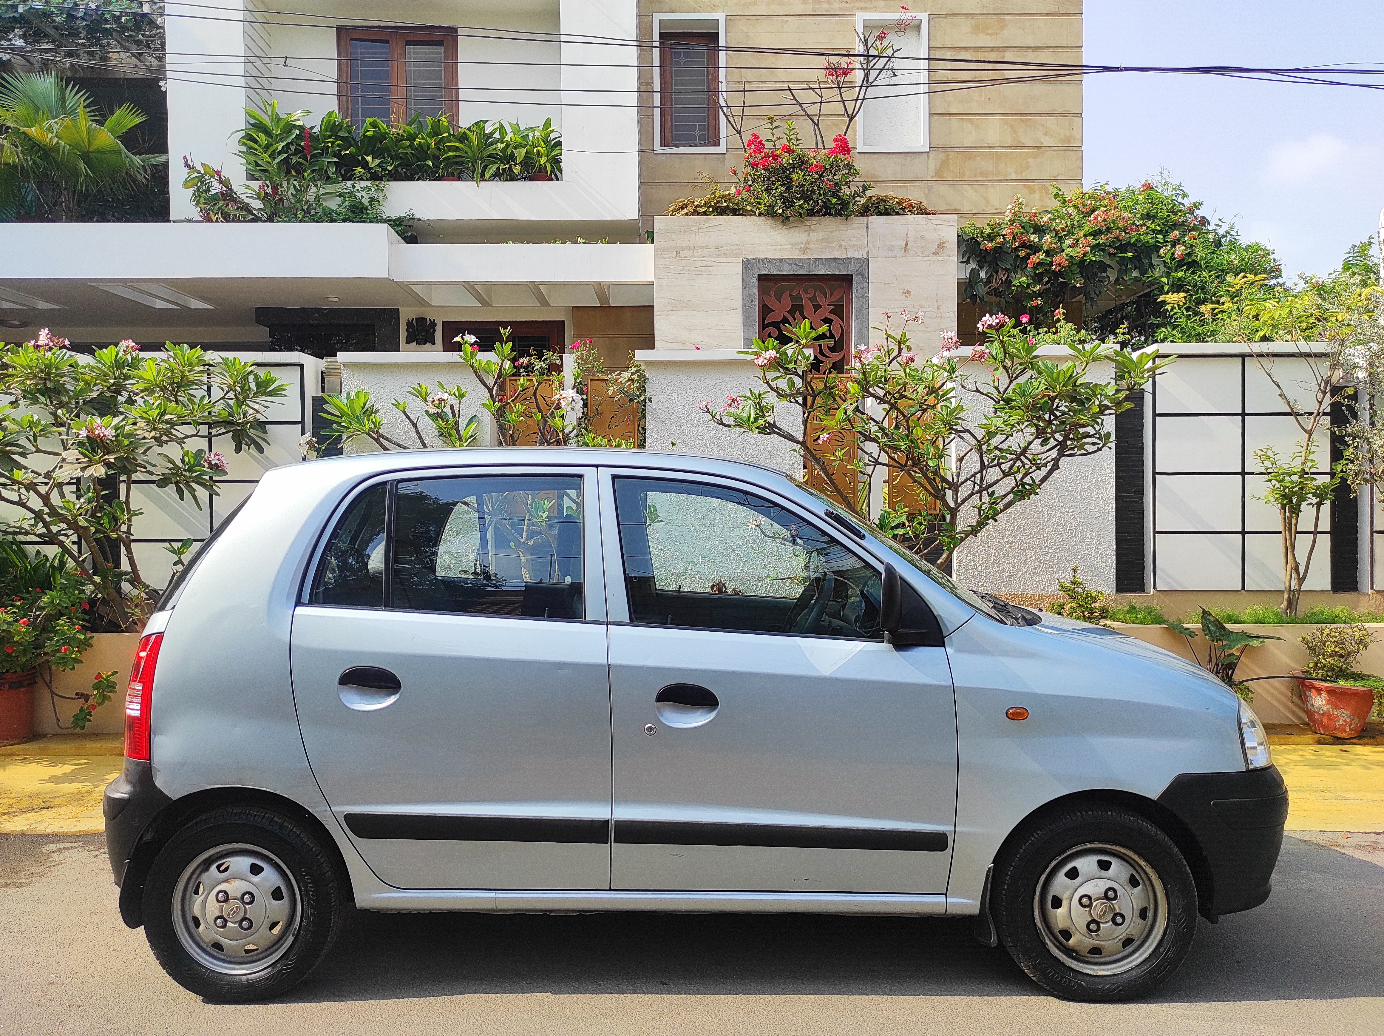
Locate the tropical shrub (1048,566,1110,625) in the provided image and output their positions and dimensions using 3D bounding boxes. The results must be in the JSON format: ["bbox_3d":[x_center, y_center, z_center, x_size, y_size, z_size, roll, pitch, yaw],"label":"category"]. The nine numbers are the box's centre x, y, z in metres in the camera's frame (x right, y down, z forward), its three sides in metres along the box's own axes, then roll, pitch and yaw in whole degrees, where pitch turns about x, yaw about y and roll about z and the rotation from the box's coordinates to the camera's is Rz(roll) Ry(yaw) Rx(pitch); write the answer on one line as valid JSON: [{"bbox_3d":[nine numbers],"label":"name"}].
[{"bbox_3d":[2.200,0.450,5.680,0.360,0.370,0.330,0,1,0],"label":"tropical shrub"}]

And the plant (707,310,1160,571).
[{"bbox_3d":[1.390,-0.280,5.850,2.500,1.750,1.700,0,1,-1],"label":"plant"}]

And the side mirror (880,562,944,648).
[{"bbox_3d":[0.592,0.238,2.665,0.180,0.235,0.200,0,1,1],"label":"side mirror"}]

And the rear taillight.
[{"bbox_3d":[-1.555,0.495,2.840,0.180,0.360,0.180,0,1,1],"label":"rear taillight"}]

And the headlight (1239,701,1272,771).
[{"bbox_3d":[1.620,0.615,2.910,0.240,0.210,0.340,0,1,1],"label":"headlight"}]

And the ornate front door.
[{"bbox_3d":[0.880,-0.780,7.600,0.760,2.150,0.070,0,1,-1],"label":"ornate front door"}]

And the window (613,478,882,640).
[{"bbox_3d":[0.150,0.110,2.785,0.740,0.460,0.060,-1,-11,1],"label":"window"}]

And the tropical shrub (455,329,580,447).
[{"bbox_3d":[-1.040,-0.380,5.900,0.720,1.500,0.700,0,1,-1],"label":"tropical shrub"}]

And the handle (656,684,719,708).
[{"bbox_3d":[-0.013,0.480,2.705,0.167,0.070,0.040,0,1,1],"label":"handle"}]

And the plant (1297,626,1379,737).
[{"bbox_3d":[3.370,0.850,5.200,0.440,0.590,0.410,0,1,0],"label":"plant"}]

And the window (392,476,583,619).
[{"bbox_3d":[-0.574,0.078,2.810,0.530,0.410,0.040,0,-15,1],"label":"window"}]

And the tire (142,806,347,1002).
[{"bbox_3d":[-1.262,1.083,2.800,0.535,0.530,0.160,0,1,1],"label":"tire"}]

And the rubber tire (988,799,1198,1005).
[{"bbox_3d":[1.118,1.067,2.790,0.535,0.530,0.165,0,1,1],"label":"rubber tire"}]

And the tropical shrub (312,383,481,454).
[{"bbox_3d":[-1.745,-0.190,5.900,1.000,1.200,0.850,0,1,-1],"label":"tropical shrub"}]

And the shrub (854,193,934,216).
[{"bbox_3d":[1.656,-2.560,8.200,0.640,0.200,0.400,0,1,0],"label":"shrub"}]

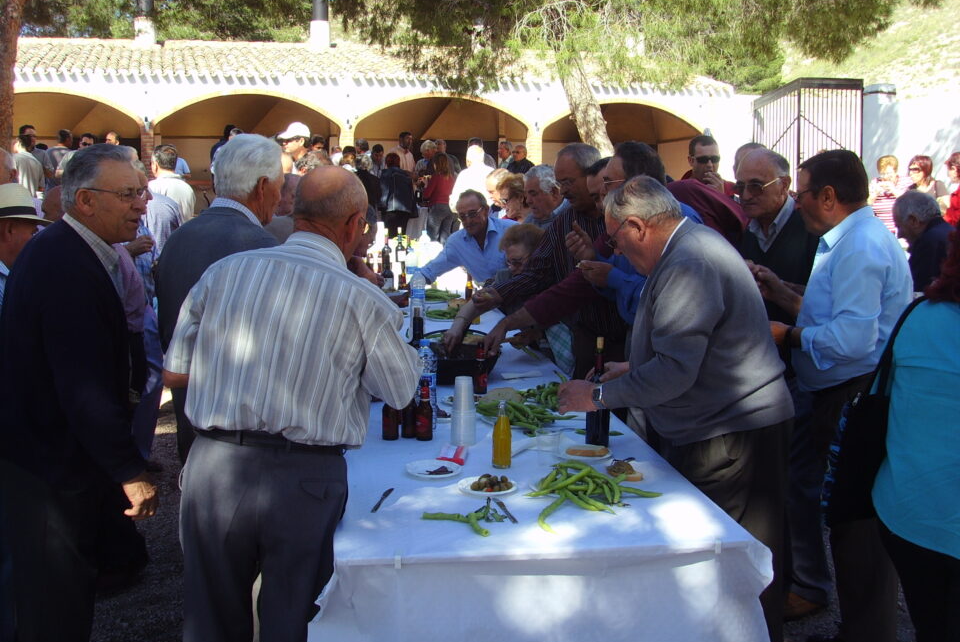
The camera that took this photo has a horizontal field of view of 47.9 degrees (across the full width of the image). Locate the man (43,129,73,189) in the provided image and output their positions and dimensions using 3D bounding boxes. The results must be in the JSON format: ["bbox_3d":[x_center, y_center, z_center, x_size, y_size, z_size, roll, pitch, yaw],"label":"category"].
[{"bbox_3d":[-5.218,-1.517,13.501,0.520,1.720,0.360,4,10,24],"label":"man"}]

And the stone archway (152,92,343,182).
[{"bbox_3d":[-3.624,-2.251,17.007,3.050,2.600,0.400,-1,9,-10],"label":"stone archway"}]

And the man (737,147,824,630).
[{"bbox_3d":[1.082,0.236,3.869,0.440,1.682,0.520,-6,11,-32],"label":"man"}]

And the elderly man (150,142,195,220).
[{"bbox_3d":[-2.346,-0.474,8.227,0.500,1.722,0.360,-5,10,-30],"label":"elderly man"}]

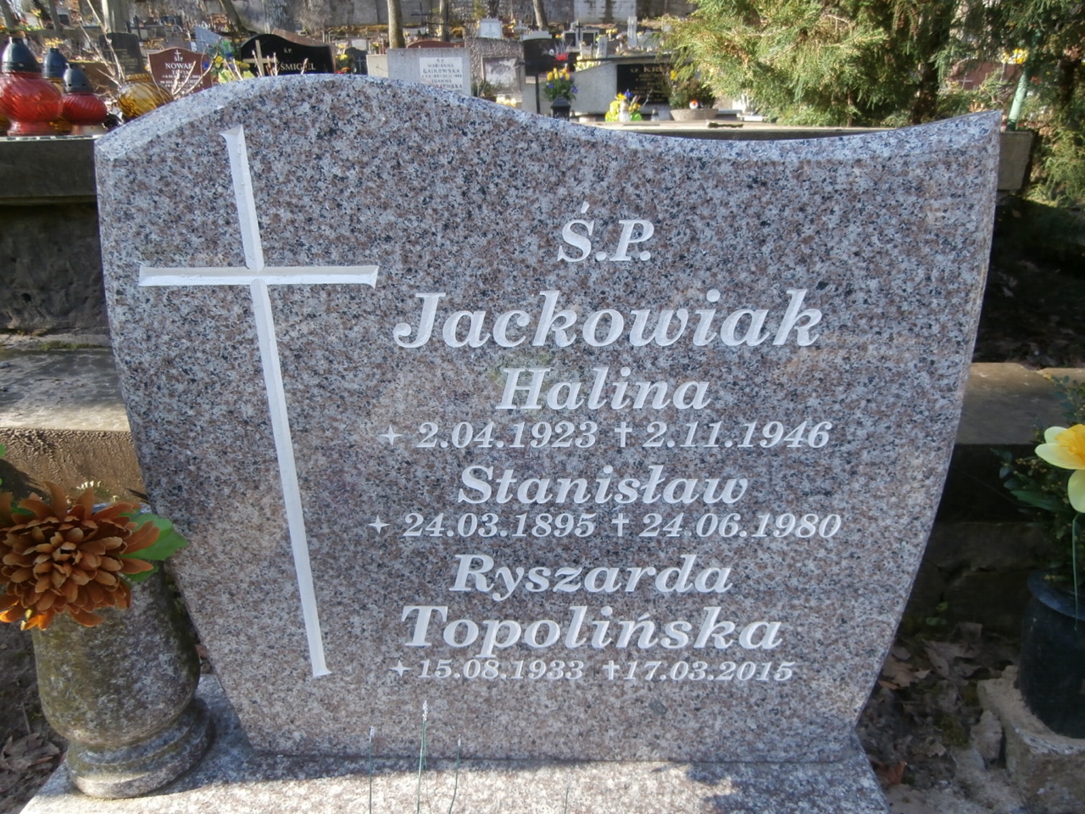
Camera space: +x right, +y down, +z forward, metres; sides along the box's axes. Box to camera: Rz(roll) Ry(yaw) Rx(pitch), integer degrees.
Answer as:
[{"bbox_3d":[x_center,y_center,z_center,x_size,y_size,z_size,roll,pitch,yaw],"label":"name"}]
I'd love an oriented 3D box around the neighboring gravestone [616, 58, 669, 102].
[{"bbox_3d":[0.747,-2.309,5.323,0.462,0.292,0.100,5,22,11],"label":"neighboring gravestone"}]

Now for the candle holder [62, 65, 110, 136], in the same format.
[{"bbox_3d":[-1.100,-0.736,1.806,0.110,0.153,0.110,0,22,0],"label":"candle holder"}]

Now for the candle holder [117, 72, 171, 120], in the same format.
[{"bbox_3d":[-1.099,-0.853,2.082,0.152,0.139,0.152,0,22,0],"label":"candle holder"}]

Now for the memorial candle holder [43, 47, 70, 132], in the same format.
[{"bbox_3d":[-1.213,-0.793,1.891,0.119,0.198,0.119,0,22,0],"label":"memorial candle holder"}]

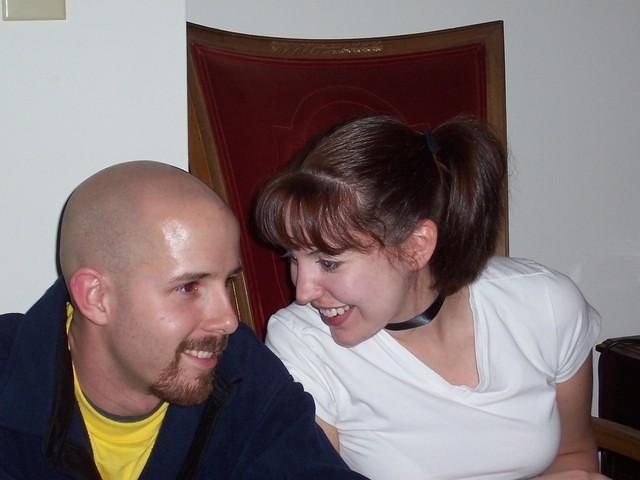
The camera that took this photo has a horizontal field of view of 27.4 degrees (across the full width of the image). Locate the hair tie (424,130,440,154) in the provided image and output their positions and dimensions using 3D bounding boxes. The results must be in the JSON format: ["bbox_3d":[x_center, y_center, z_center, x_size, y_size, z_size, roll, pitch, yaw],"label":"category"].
[{"bbox_3d":[0.129,-0.111,1.500,0.013,0.033,0.033,-21,10,-30],"label":"hair tie"}]

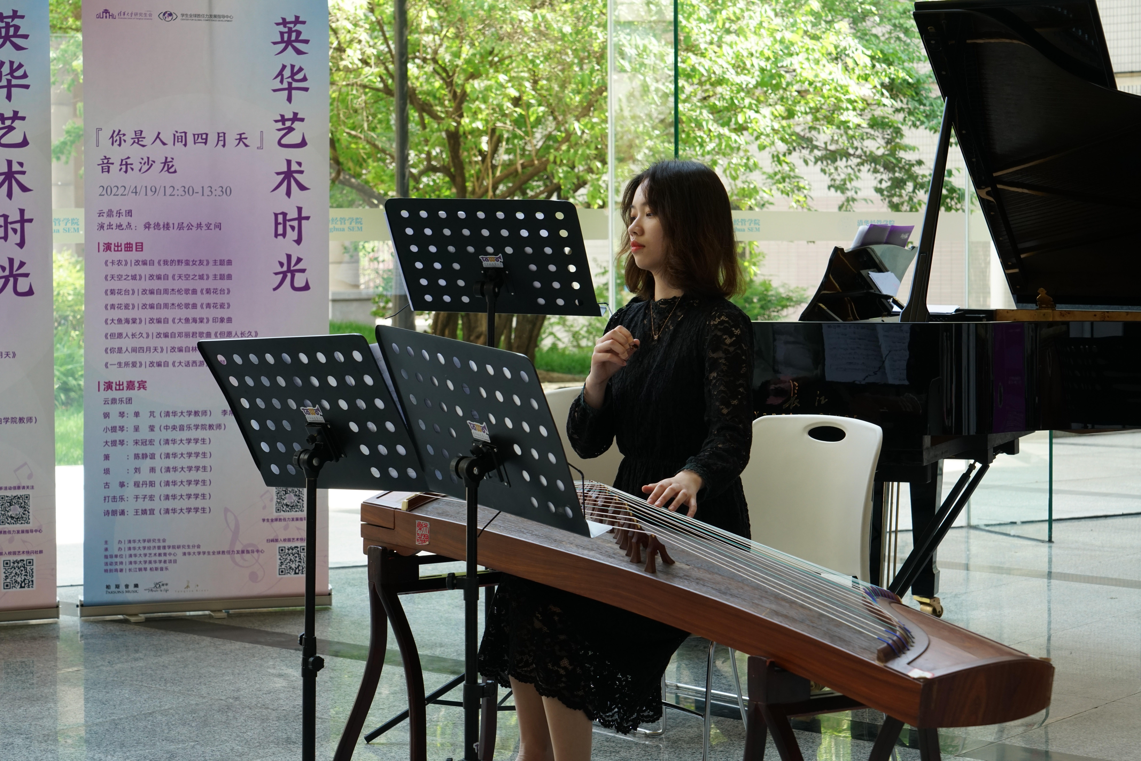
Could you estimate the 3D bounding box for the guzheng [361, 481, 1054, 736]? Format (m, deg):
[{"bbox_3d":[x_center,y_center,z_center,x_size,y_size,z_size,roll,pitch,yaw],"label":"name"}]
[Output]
[{"bbox_3d":[0.147,0.325,3.783,0.275,0.150,1.630,-3,7,-33],"label":"guzheng"}]

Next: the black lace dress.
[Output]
[{"bbox_3d":[0.095,0.248,4.460,0.560,0.830,0.470,-3,4,-34],"label":"black lace dress"}]

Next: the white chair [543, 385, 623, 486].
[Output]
[{"bbox_3d":[0.210,0.439,5.725,0.480,0.830,0.540,-4,5,-43],"label":"white chair"}]

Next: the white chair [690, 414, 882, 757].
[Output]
[{"bbox_3d":[0.338,0.502,4.627,0.540,0.830,0.480,-3,4,-34],"label":"white chair"}]

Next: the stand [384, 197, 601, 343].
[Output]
[{"bbox_3d":[-0.197,0.222,5.382,0.530,1.310,0.480,1,4,24],"label":"stand"}]

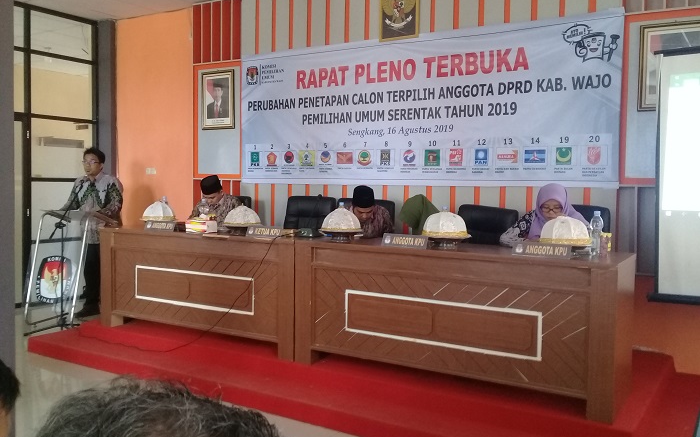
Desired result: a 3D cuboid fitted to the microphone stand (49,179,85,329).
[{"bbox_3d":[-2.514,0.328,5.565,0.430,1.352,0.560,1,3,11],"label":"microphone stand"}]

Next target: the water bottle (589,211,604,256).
[{"bbox_3d":[1.334,0.080,3.389,0.067,0.240,0.067,3,4,31],"label":"water bottle"}]

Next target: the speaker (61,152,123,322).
[{"bbox_3d":[-2.580,0.123,6.242,0.560,1.688,0.420,1,3,9],"label":"speaker"}]

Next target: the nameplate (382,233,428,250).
[{"bbox_3d":[0.328,0.134,3.674,0.293,0.077,0.050,3,4,31],"label":"nameplate"}]

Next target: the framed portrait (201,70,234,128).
[{"bbox_3d":[-1.344,-1.202,6.409,0.445,0.574,0.035,3,4,31],"label":"framed portrait"}]

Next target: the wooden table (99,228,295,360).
[{"bbox_3d":[-1.035,0.489,4.775,1.925,0.784,0.569,3,4,31],"label":"wooden table"}]

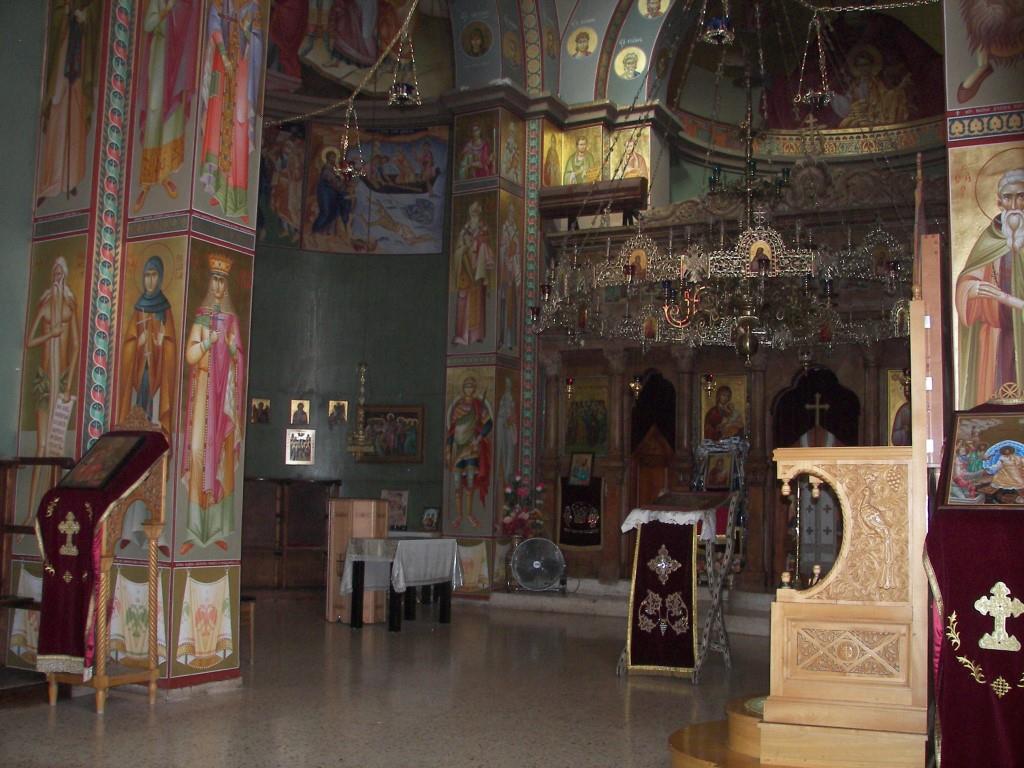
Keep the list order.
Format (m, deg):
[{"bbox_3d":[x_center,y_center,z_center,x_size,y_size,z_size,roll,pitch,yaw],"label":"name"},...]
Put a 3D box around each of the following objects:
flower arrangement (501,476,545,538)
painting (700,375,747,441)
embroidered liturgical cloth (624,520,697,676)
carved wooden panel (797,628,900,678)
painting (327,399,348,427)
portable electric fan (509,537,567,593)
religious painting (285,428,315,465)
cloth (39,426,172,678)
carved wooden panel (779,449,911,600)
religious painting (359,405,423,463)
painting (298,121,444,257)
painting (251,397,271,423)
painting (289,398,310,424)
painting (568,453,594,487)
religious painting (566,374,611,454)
[{"bbox_3d":[0.110,1.283,11.150,0.470,0.670,0.420,1,-6,0],"label":"flower arrangement"},{"bbox_3d":[2.085,0.299,10.450,0.455,0.800,0.040,-2,-7,27],"label":"painting"},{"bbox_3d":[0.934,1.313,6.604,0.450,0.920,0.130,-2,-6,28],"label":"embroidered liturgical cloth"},{"bbox_3d":[1.284,1.021,4.057,0.390,0.180,0.030,-1,-6,20],"label":"carved wooden panel"},{"bbox_3d":[-1.915,0.314,11.719,0.210,0.280,0.025,3,-6,-14],"label":"painting"},{"bbox_3d":[0.244,1.734,10.176,0.540,0.560,0.200,1,-5,5],"label":"portable electric fan"},{"bbox_3d":[-2.651,0.792,13.350,0.370,0.450,0.025,3,-7,-20],"label":"religious painting"},{"bbox_3d":[-2.133,0.858,5.528,0.440,1.270,0.460,-2,-6,28],"label":"cloth"},{"bbox_3d":[1.272,0.548,4.080,0.480,0.580,0.060,-2,-7,22],"label":"carved wooden panel"},{"bbox_3d":[-1.540,0.634,13.500,0.840,0.740,0.040,0,-6,8],"label":"religious painting"},{"bbox_3d":[-1.533,-2.184,11.958,1.620,1.420,0.160,1,-5,0],"label":"painting"},{"bbox_3d":[-3.088,0.326,13.100,0.240,0.305,0.025,4,-7,-28],"label":"painting"},{"bbox_3d":[-2.308,0.305,11.602,0.210,0.280,0.025,4,-6,-25],"label":"painting"},{"bbox_3d":[0.687,0.845,10.528,0.270,0.340,0.030,-2,-18,28],"label":"painting"},{"bbox_3d":[0.787,0.334,11.100,0.500,0.840,0.040,-2,-7,27],"label":"religious painting"}]

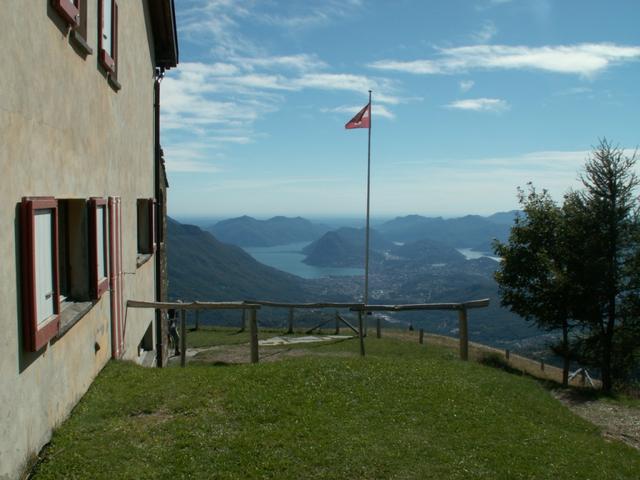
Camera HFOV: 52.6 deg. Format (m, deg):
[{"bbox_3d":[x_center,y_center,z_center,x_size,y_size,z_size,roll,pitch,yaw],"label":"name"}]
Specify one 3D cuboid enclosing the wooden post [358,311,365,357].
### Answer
[{"bbox_3d":[0.750,1.663,11.700,0.080,0.890,0.080,-3,3,0],"label":"wooden post"}]

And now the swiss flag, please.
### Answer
[{"bbox_3d":[1.396,-4.587,23.900,0.940,0.940,0.200,0,3,0],"label":"swiss flag"}]

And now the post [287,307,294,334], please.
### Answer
[{"bbox_3d":[-1.069,2.918,23.600,0.150,1.060,0.150,0,3,0],"label":"post"}]

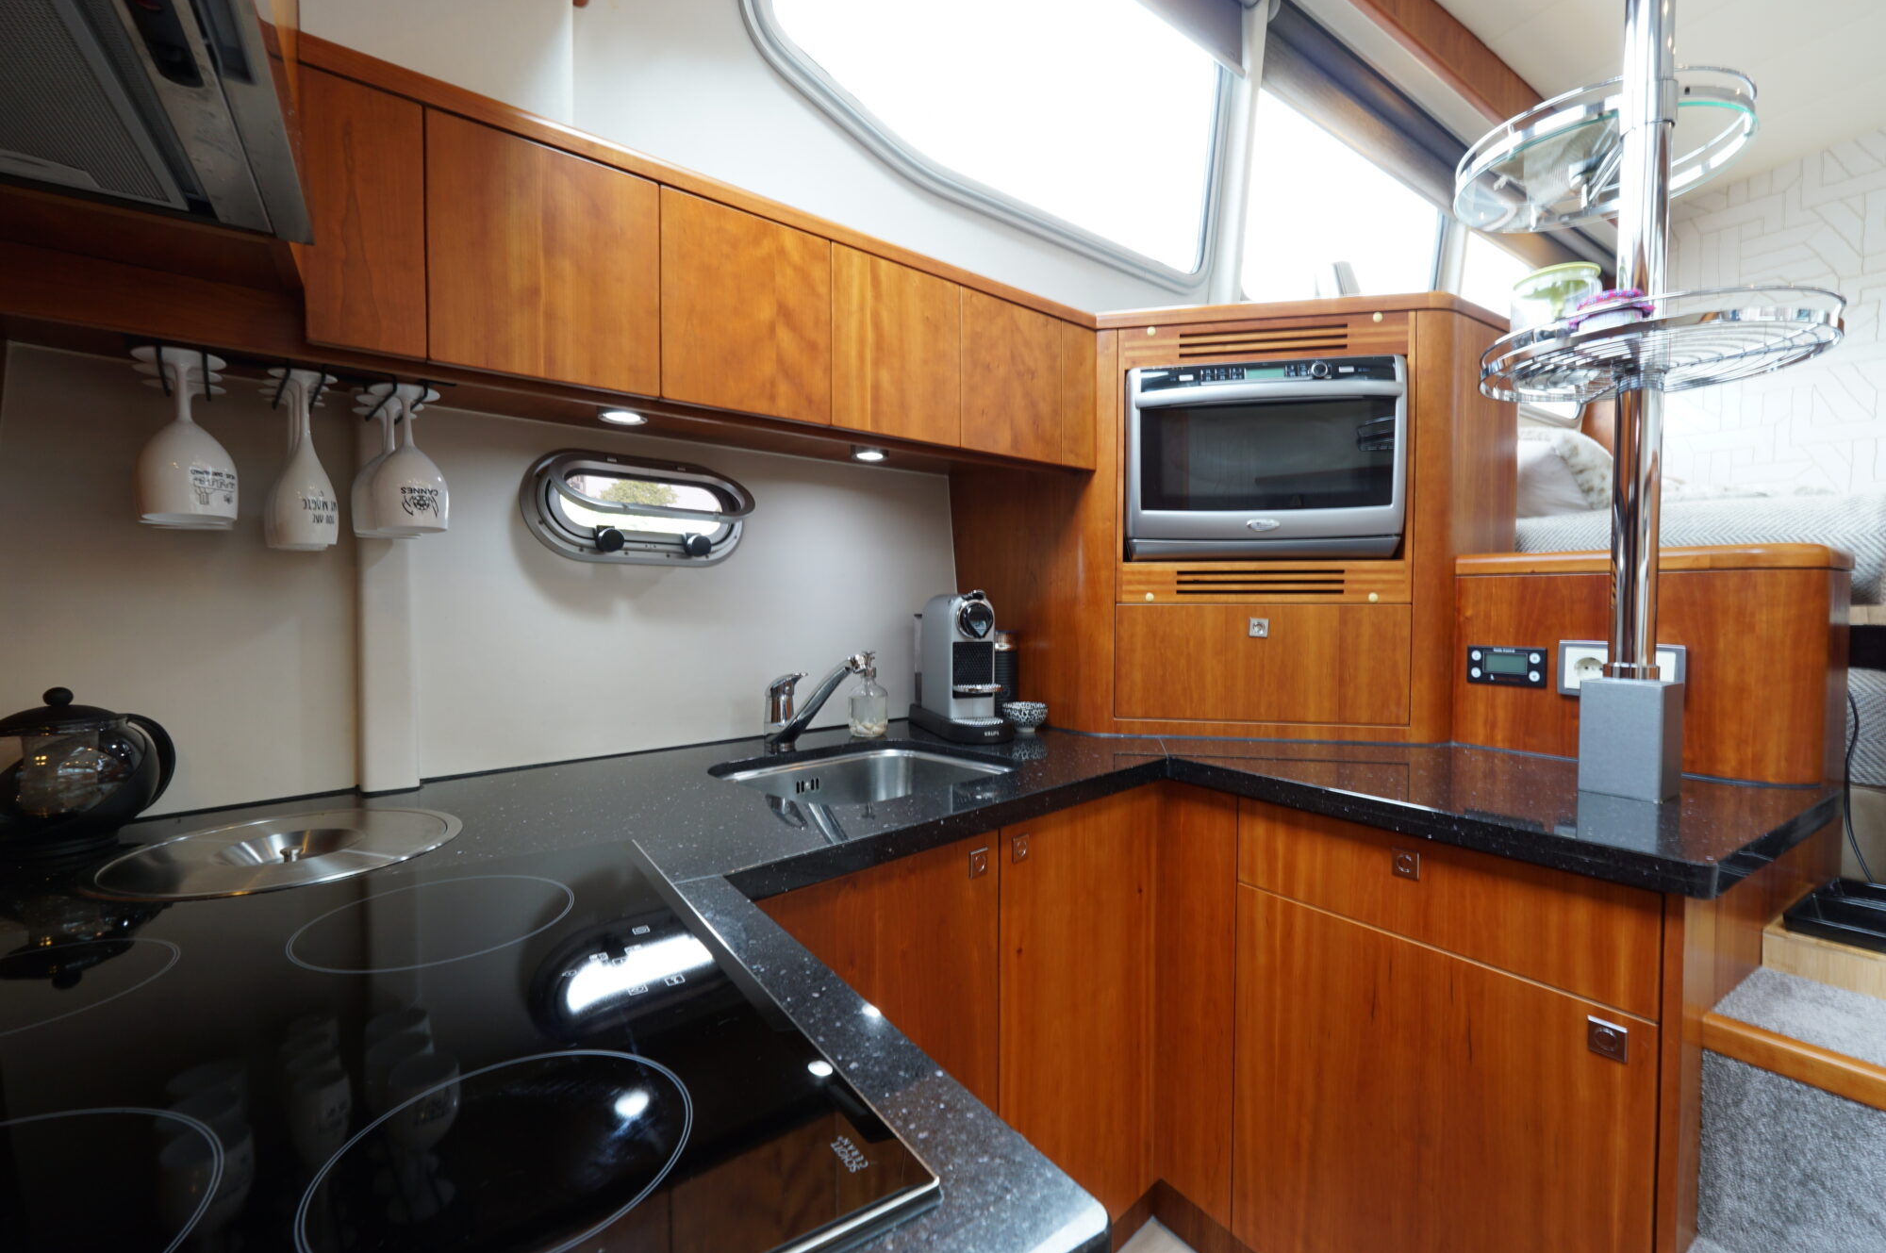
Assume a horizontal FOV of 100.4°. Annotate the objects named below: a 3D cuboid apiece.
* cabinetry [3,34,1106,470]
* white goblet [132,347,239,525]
[{"bbox_3d":[-0.344,-0.452,1.184,1.443,0.307,0.249,-1,2,-38],"label":"cabinetry"},{"bbox_3d":[-0.776,-0.194,0.804,0.078,0.167,0.078,-1,2,-38],"label":"white goblet"}]

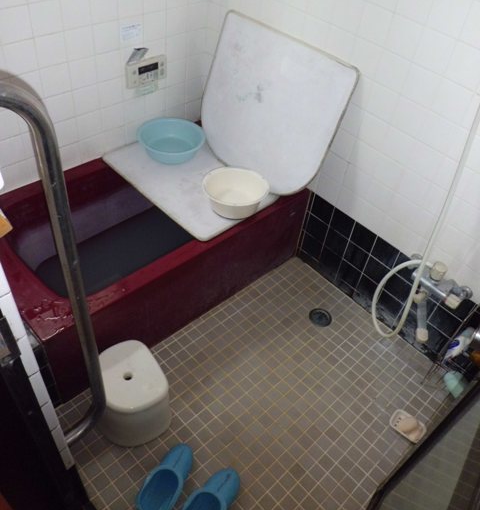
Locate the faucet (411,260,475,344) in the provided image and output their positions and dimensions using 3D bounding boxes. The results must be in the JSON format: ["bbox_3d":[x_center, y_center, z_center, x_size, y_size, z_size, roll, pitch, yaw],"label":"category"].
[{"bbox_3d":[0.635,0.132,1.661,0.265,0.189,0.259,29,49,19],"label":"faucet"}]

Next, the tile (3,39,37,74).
[{"bbox_3d":[-0.702,-0.633,1.542,0.106,0.106,0.010,-32,58,-33],"label":"tile"}]

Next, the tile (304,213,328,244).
[{"bbox_3d":[0.337,-0.116,2.107,0.010,0.106,0.106,-32,58,-33],"label":"tile"}]

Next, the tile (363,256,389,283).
[{"bbox_3d":[0.580,0.068,2.035,0.010,0.108,0.108,-32,58,-32],"label":"tile"}]

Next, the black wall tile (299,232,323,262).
[{"bbox_3d":[0.326,-0.042,2.184,0.010,0.106,0.106,-32,58,-33],"label":"black wall tile"}]

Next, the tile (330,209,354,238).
[{"bbox_3d":[0.422,-0.130,1.981,0.010,0.106,0.106,-32,58,-33],"label":"tile"}]

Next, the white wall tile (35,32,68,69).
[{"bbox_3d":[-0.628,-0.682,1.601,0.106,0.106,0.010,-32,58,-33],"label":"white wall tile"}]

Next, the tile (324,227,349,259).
[{"bbox_3d":[0.411,-0.055,2.058,0.010,0.106,0.106,-32,58,-33],"label":"tile"}]

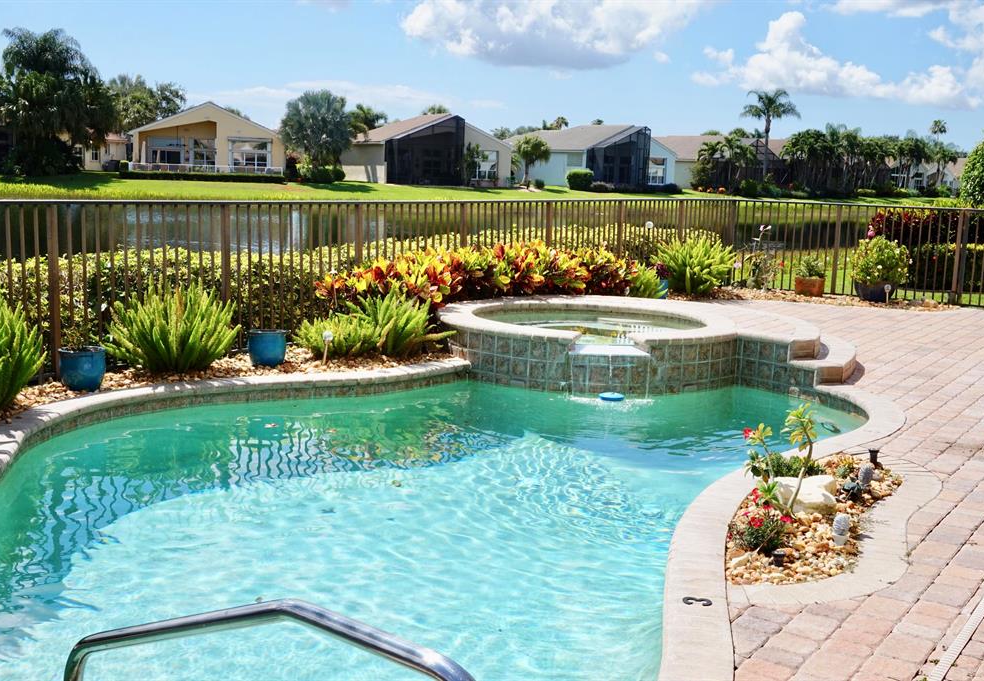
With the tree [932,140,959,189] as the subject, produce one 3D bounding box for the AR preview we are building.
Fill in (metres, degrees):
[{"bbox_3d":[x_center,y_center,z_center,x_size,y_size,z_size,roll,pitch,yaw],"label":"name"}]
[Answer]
[{"bbox_3d":[44.750,-17.268,112.175,2.440,4.840,2.440,5,9,21],"label":"tree"}]

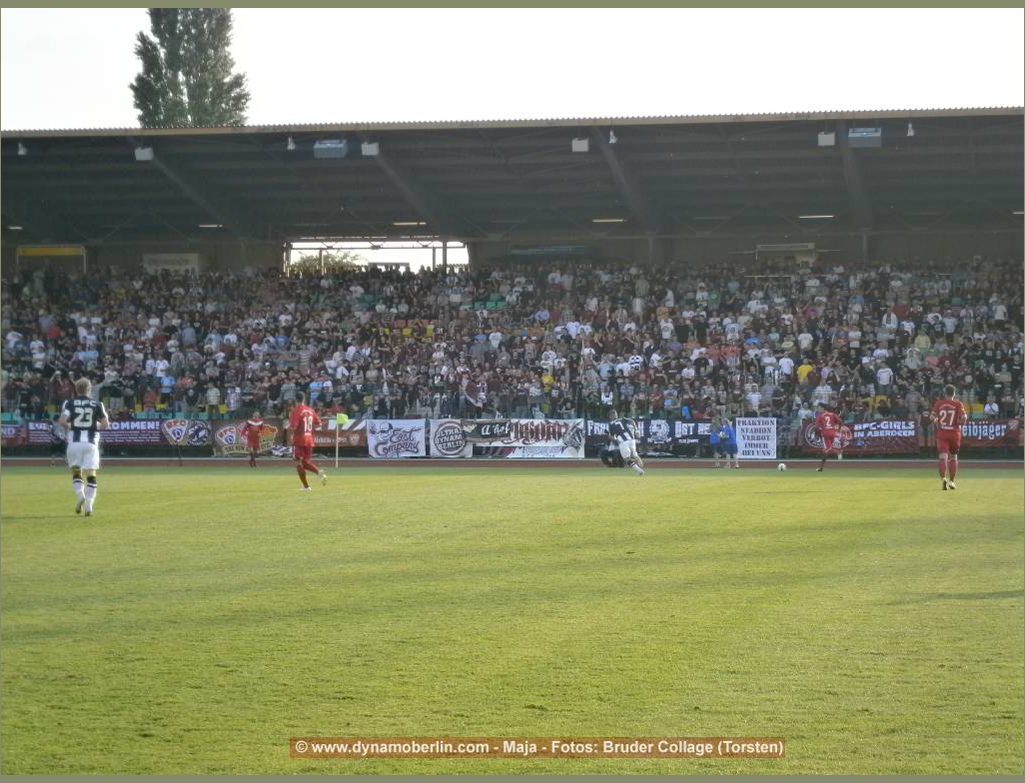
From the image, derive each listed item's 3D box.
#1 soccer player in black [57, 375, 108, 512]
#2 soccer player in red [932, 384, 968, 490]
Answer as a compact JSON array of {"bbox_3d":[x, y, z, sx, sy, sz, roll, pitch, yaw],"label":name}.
[{"bbox_3d":[-5.675,0.737,34.600,0.660,1.830,0.500,0,-1,2],"label":"soccer player in black"},{"bbox_3d":[7.568,0.802,45.300,0.600,1.828,0.500,0,-1,5],"label":"soccer player in red"}]

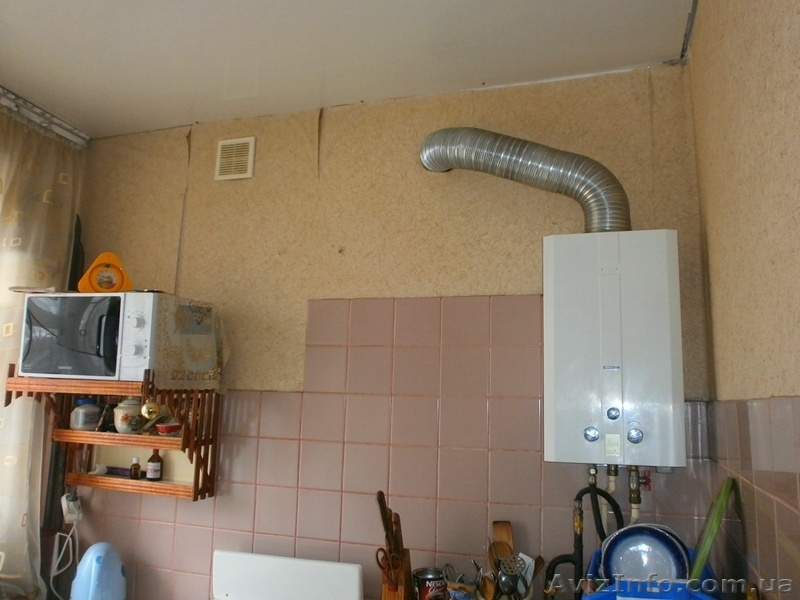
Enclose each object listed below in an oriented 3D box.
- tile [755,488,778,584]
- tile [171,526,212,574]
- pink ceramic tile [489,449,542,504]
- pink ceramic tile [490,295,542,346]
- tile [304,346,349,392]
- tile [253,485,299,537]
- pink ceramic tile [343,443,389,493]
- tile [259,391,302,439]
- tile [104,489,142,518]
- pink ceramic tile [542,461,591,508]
[{"bbox_3d":[0.626,0.404,1.058,0.008,0.150,0.150,-1,-9,19],"label":"tile"},{"bbox_3d":[-0.690,0.835,2.085,0.150,0.150,0.010,-1,-9,18],"label":"tile"},{"bbox_3d":[0.334,0.516,1.811,0.150,0.150,0.008,-1,-8,17],"label":"pink ceramic tile"},{"bbox_3d":[0.345,0.063,1.863,0.150,0.150,0.008,-1,-9,18],"label":"pink ceramic tile"},{"bbox_3d":[-0.239,0.225,2.032,0.150,0.150,0.008,-1,-8,17],"label":"tile"},{"bbox_3d":[-0.396,0.679,2.012,0.150,0.150,0.008,-1,-8,17],"label":"tile"},{"bbox_3d":[-0.102,0.523,1.944,0.150,0.150,0.010,-1,-9,17],"label":"pink ceramic tile"},{"bbox_3d":[-0.389,0.378,2.055,0.150,0.150,0.008,-1,-8,17],"label":"tile"},{"bbox_3d":[-0.973,0.687,2.205,0.150,0.150,0.008,-1,-9,18],"label":"tile"},{"bbox_3d":[0.476,0.505,1.750,0.150,0.150,0.008,-1,-9,18],"label":"pink ceramic tile"}]

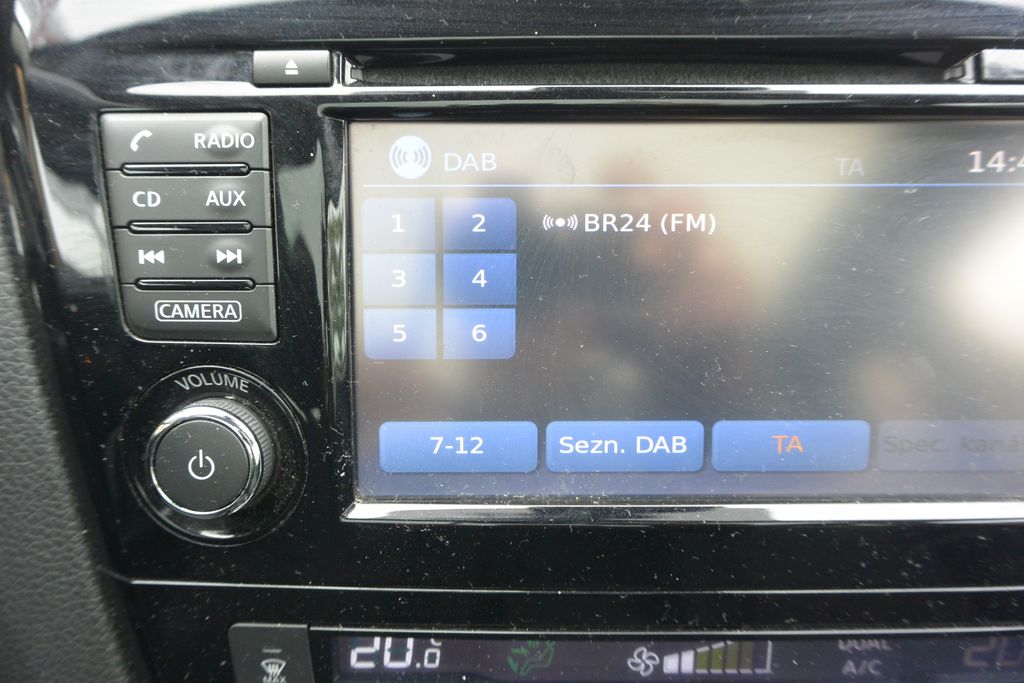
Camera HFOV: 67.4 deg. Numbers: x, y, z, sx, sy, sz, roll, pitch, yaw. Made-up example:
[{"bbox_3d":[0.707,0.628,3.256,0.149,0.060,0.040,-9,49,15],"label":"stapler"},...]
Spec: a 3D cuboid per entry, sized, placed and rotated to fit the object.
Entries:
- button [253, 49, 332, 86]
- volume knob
[{"bbox_3d":[-0.045,-0.056,0.158,0.016,0.007,0.004,0,5,0],"label":"button"},{"bbox_3d":[-0.062,0.024,0.160,0.023,0.023,0.009,0,5,0],"label":"volume knob"}]

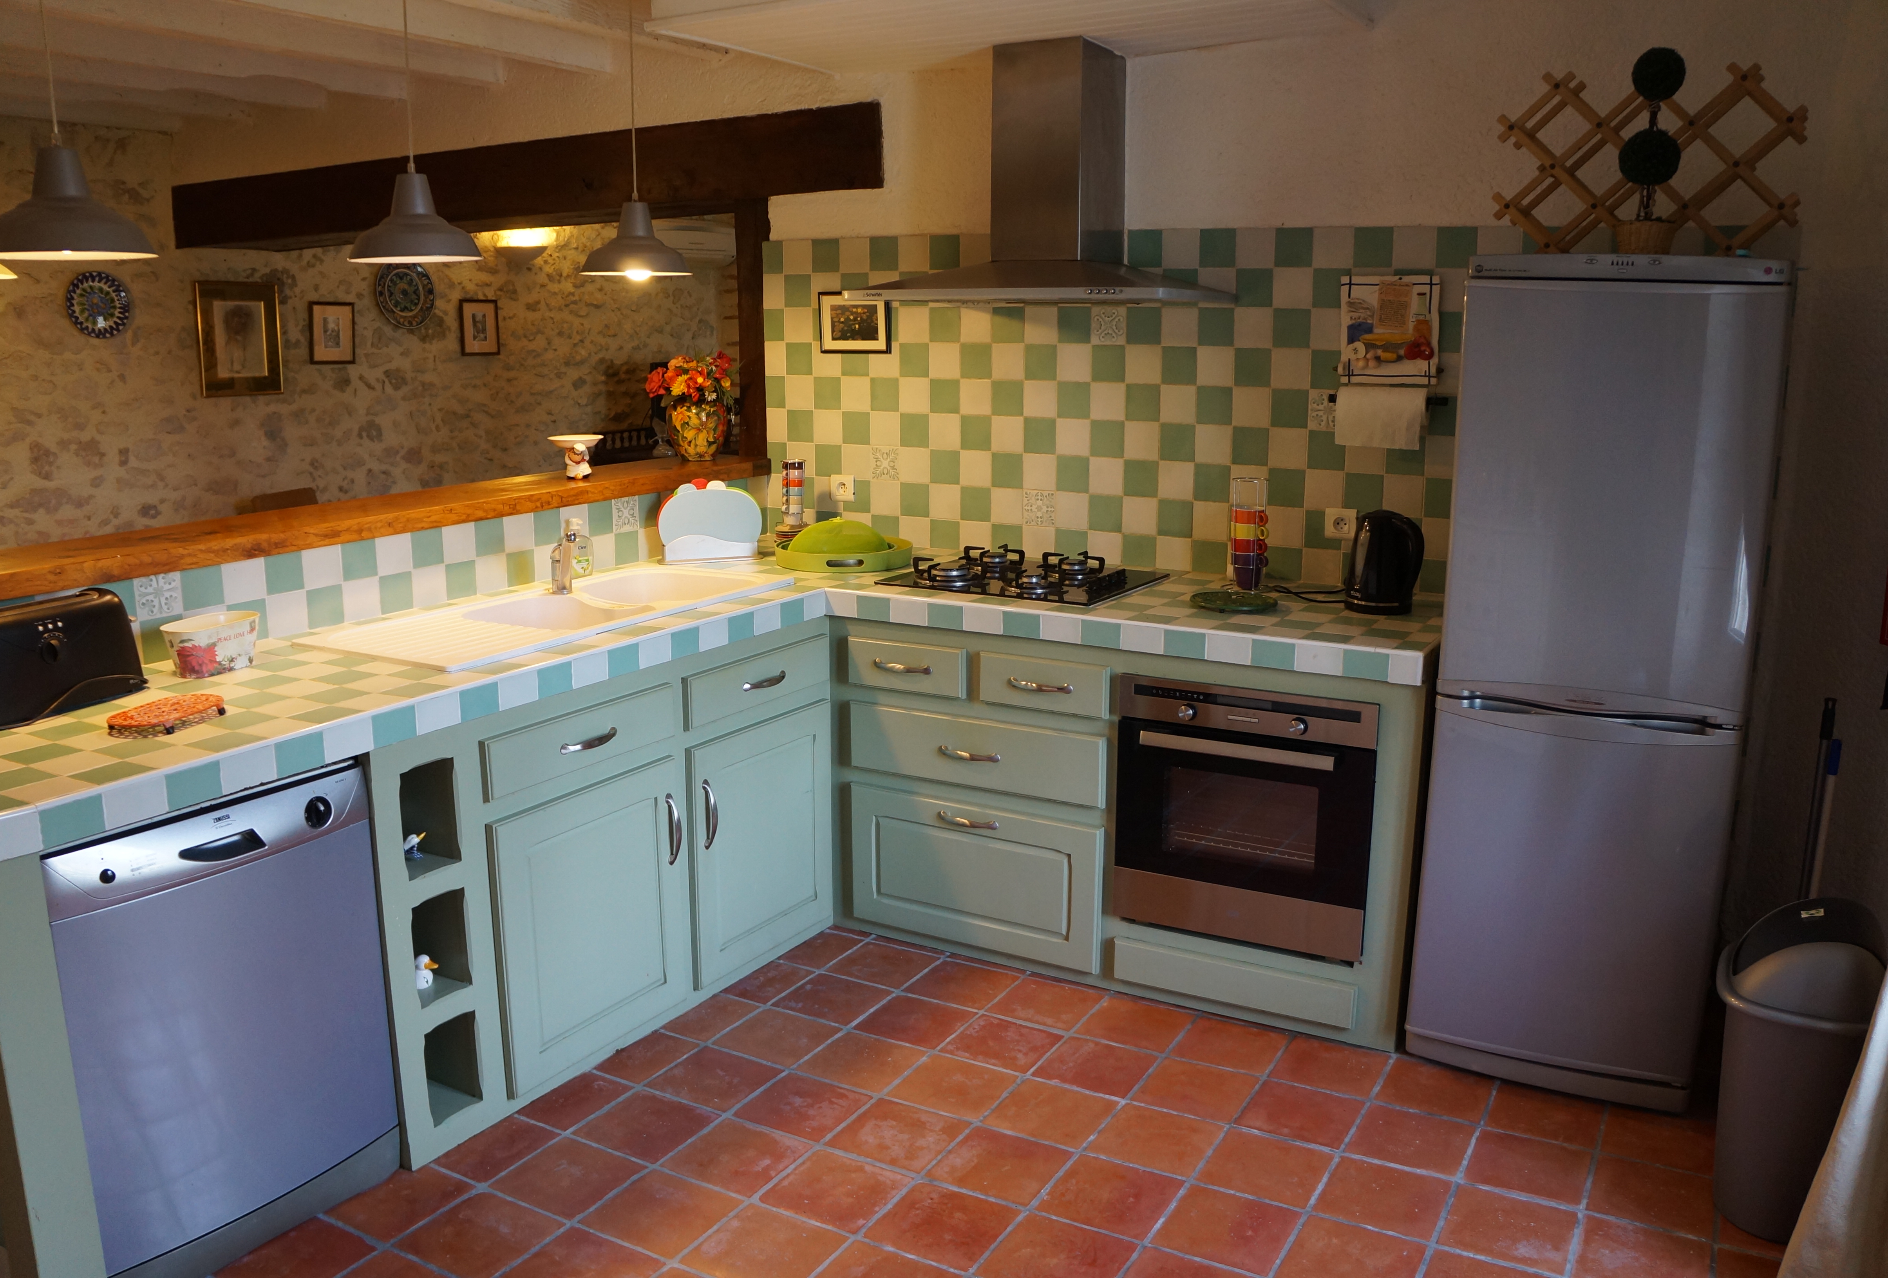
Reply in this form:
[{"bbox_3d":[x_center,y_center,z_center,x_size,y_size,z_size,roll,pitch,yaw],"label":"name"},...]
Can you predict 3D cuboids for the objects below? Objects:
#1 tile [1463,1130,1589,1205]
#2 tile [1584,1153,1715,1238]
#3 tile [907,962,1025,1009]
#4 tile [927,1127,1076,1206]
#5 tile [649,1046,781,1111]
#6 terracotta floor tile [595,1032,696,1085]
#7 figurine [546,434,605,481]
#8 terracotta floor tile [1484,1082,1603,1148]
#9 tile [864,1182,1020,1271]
[{"bbox_3d":[1.078,0.979,2.663,0.208,0.015,0.208,7,14,28],"label":"tile"},{"bbox_3d":[1.261,0.996,2.570,0.208,0.015,0.208,7,14,28],"label":"tile"},{"bbox_3d":[0.050,0.861,3.575,0.209,0.015,0.209,7,13,29],"label":"tile"},{"bbox_3d":[0.108,0.985,2.687,0.208,0.015,0.208,7,14,28],"label":"tile"},{"bbox_3d":[-0.476,0.920,3.005,0.208,0.015,0.208,7,14,28],"label":"tile"},{"bbox_3d":[-0.659,0.898,3.105,0.185,0.015,0.208,7,14,28],"label":"terracotta floor tile"},{"bbox_3d":[-1.014,-0.499,3.973,0.157,0.124,0.150,-1,12,-7],"label":"figurine"},{"bbox_3d":[1.204,0.964,2.900,0.216,0.015,0.216,7,13,28],"label":"terracotta floor tile"},{"bbox_3d":[0.000,1.044,2.548,0.216,0.015,0.216,7,13,28],"label":"tile"}]

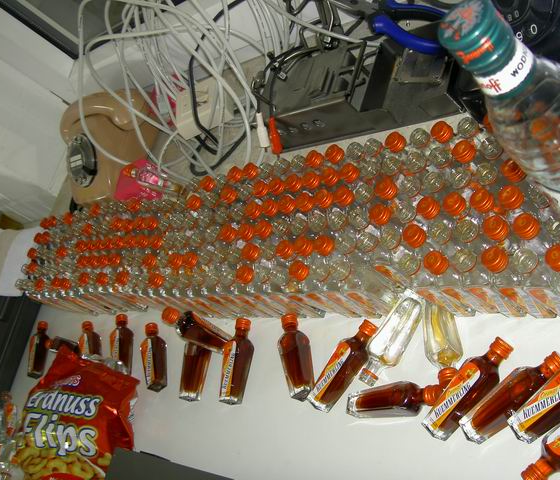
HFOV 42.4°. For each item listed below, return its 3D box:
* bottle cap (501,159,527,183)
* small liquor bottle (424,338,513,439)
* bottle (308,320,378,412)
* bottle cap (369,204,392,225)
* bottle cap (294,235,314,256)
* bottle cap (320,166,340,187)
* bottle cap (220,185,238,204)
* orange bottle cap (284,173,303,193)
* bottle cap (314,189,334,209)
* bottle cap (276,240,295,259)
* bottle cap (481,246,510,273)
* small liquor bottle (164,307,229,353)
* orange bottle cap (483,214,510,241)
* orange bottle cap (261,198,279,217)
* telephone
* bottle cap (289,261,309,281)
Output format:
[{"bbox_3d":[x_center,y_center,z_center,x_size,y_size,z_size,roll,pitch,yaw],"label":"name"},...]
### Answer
[{"bbox_3d":[0.190,-0.056,0.585,0.018,0.012,0.018,-6,61,45],"label":"bottle cap"},{"bbox_3d":[0.163,0.127,0.623,0.098,0.025,0.025,-54,39,7],"label":"small liquor bottle"},{"bbox_3d":[0.063,0.120,0.689,0.093,0.024,0.024,-57,38,-2],"label":"bottle"},{"bbox_3d":[0.093,-0.024,0.666,0.018,0.012,0.018,-6,61,45],"label":"bottle cap"},{"bbox_3d":[0.022,0.006,0.660,0.016,0.010,0.016,-5,64,46],"label":"bottle cap"},{"bbox_3d":[0.047,-0.058,0.672,0.016,0.010,0.016,-5,64,46],"label":"bottle cap"},{"bbox_3d":[-0.054,-0.048,0.776,0.016,0.010,0.016,-26,50,36],"label":"bottle cap"},{"bbox_3d":[0.013,-0.056,0.707,0.016,0.010,0.016,-5,64,46],"label":"orange bottle cap"},{"bbox_3d":[0.044,-0.040,0.708,0.018,0.011,0.018,-6,59,44],"label":"bottle cap"},{"bbox_3d":[0.006,0.010,0.736,0.018,0.012,0.018,-6,61,45],"label":"bottle cap"},{"bbox_3d":[0.153,0.014,0.513,0.016,0.010,0.016,-5,64,46],"label":"bottle cap"},{"bbox_3d":[-0.093,0.107,0.848,0.025,0.098,0.025,-47,40,13],"label":"small liquor bottle"},{"bbox_3d":[0.165,-0.009,0.551,0.018,0.010,0.018,-6,58,43],"label":"orange bottle cap"},{"bbox_3d":[-0.010,-0.033,0.750,0.018,0.010,0.018,-26,46,31],"label":"orange bottle cap"},{"bbox_3d":[-0.310,-0.166,1.243,0.213,0.122,0.190,-6,61,45],"label":"telephone"},{"bbox_3d":[0.020,0.031,0.725,0.018,0.012,0.018,-6,59,44],"label":"bottle cap"}]

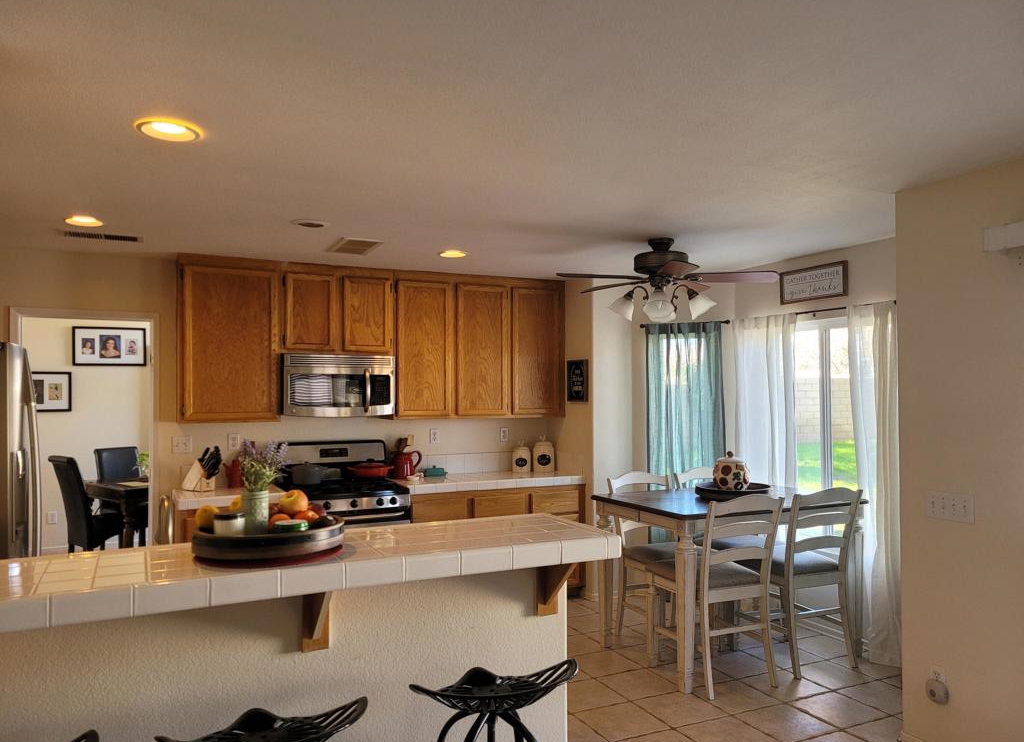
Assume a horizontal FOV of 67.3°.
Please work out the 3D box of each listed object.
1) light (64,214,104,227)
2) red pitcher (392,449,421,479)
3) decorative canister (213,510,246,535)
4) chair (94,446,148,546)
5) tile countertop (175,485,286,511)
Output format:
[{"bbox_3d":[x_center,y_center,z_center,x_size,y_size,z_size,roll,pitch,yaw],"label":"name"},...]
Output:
[{"bbox_3d":[-2.172,-0.756,3.908,0.180,0.040,0.180,1,-1,-26],"label":"light"},{"bbox_3d":[-0.794,0.698,5.758,0.216,0.209,0.156,0,-2,-14],"label":"red pitcher"},{"bbox_3d":[-0.728,0.407,1.982,0.075,0.080,0.075,1,-1,-26],"label":"decorative canister"},{"bbox_3d":[-3.486,1.231,7.063,0.600,1.000,0.450,-1,-2,41],"label":"chair"},{"bbox_3d":[-1.815,0.793,4.944,0.660,0.062,0.640,1,-1,-26],"label":"tile countertop"}]

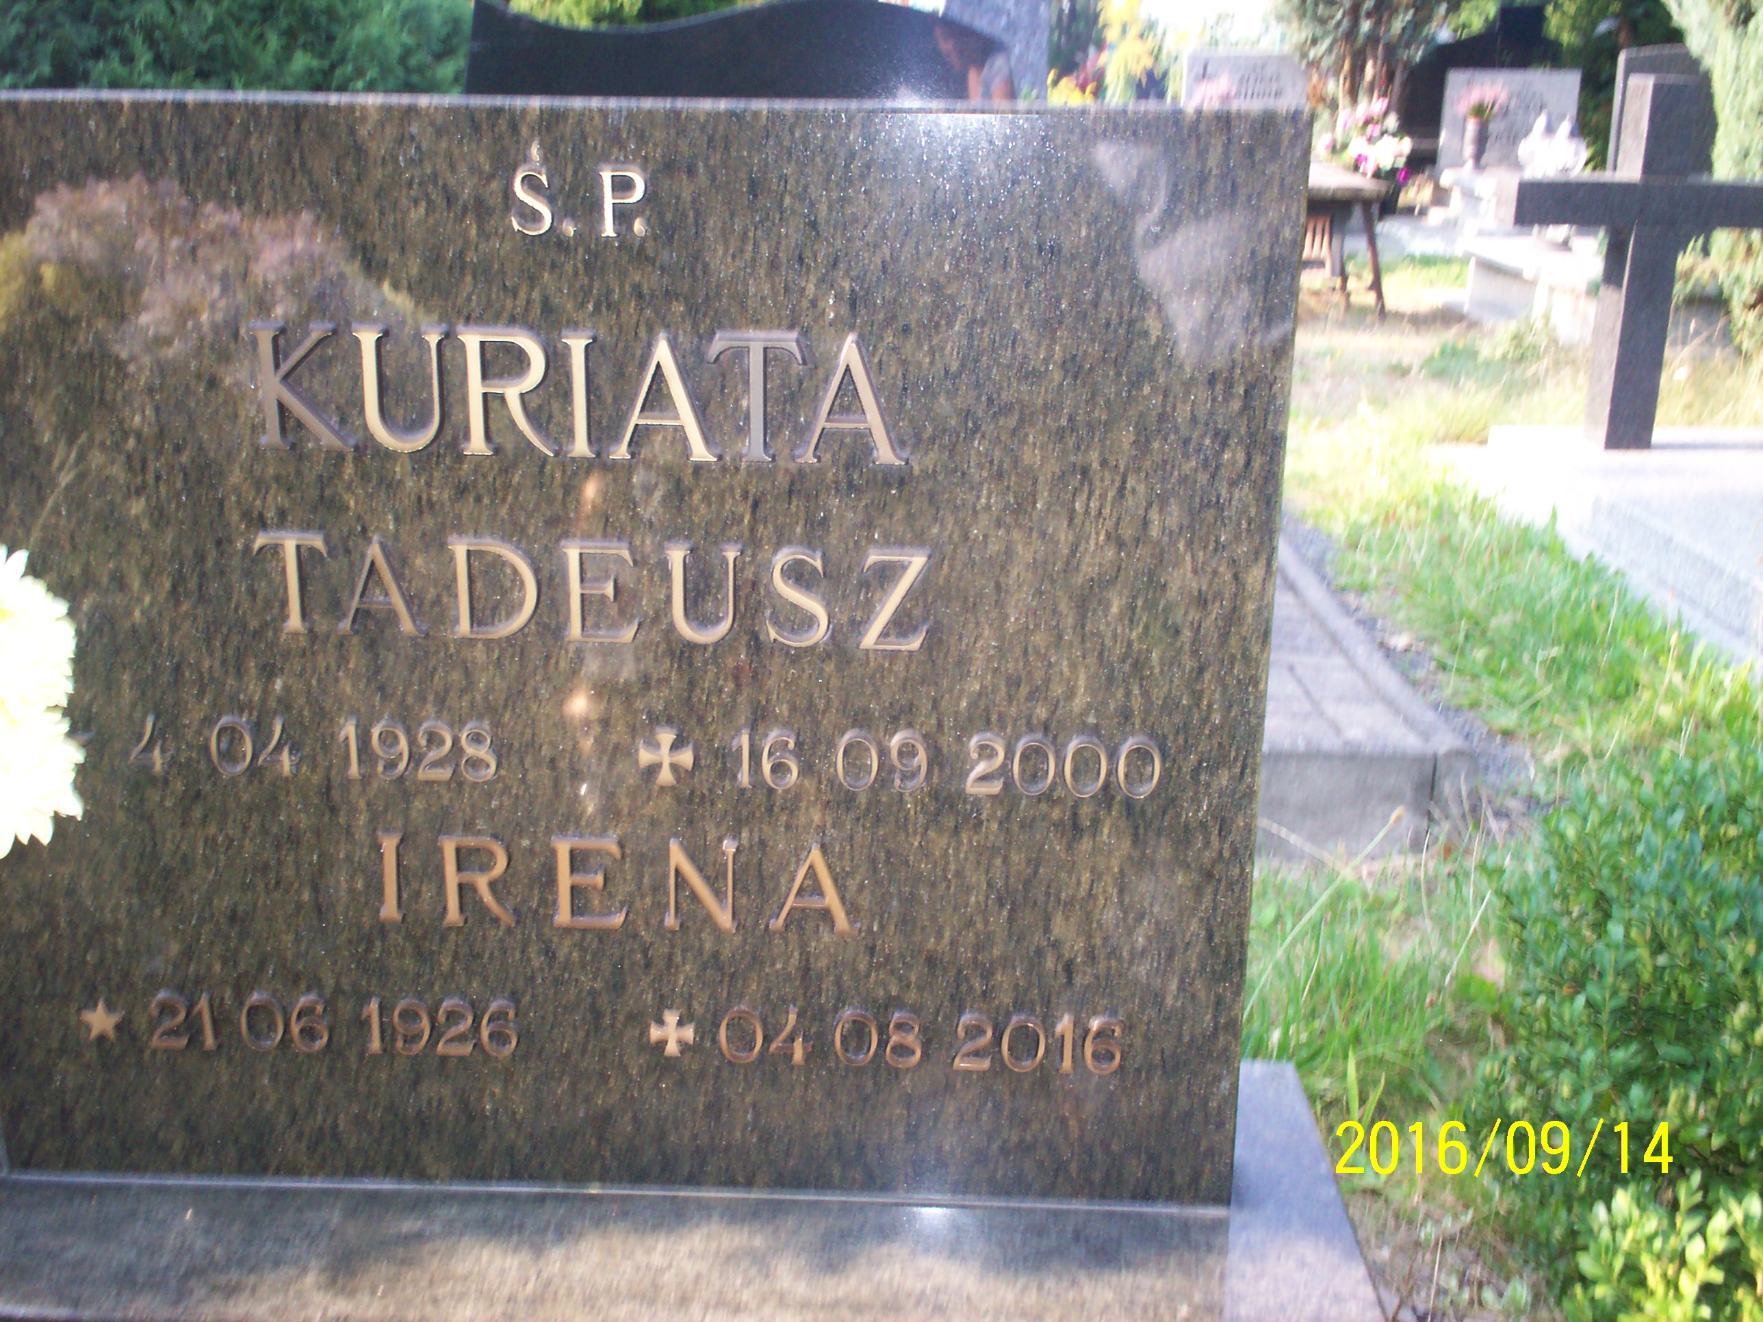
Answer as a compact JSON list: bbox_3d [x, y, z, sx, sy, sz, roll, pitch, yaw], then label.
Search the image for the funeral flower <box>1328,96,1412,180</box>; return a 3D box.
[{"bbox_3d":[2.190,-2.319,8.200,0.370,0.370,0.320,5,19,14],"label":"funeral flower"}]

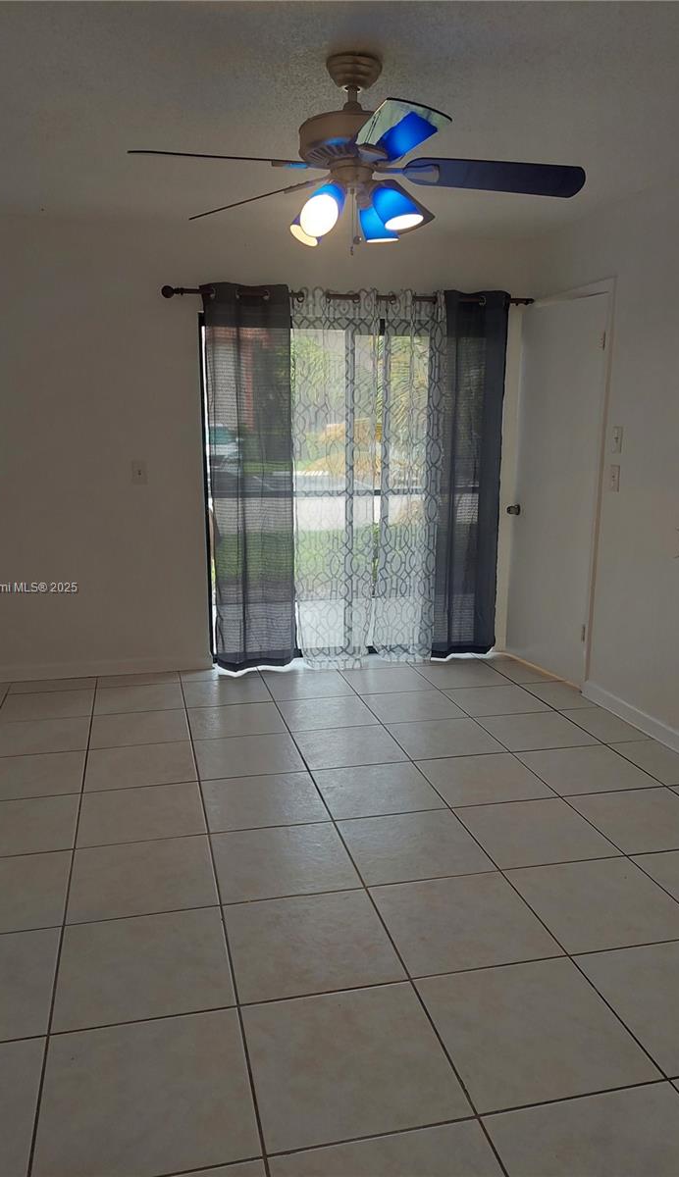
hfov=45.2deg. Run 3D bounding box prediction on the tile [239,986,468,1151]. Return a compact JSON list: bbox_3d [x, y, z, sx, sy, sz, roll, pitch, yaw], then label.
[{"bbox_3d":[0.020,1.072,1.858,0.446,0.010,0.441,-2,12,-13],"label":"tile"}]

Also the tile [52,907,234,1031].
[{"bbox_3d":[-0.526,1.012,2.190,0.450,0.010,0.450,-2,11,-13],"label":"tile"}]

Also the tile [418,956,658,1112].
[{"bbox_3d":[0.457,1.054,1.960,0.446,0.010,0.441,-2,12,-13],"label":"tile"}]

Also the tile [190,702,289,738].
[{"bbox_3d":[-0.516,0.664,4.082,0.455,0.012,0.455,-2,11,-13],"label":"tile"}]

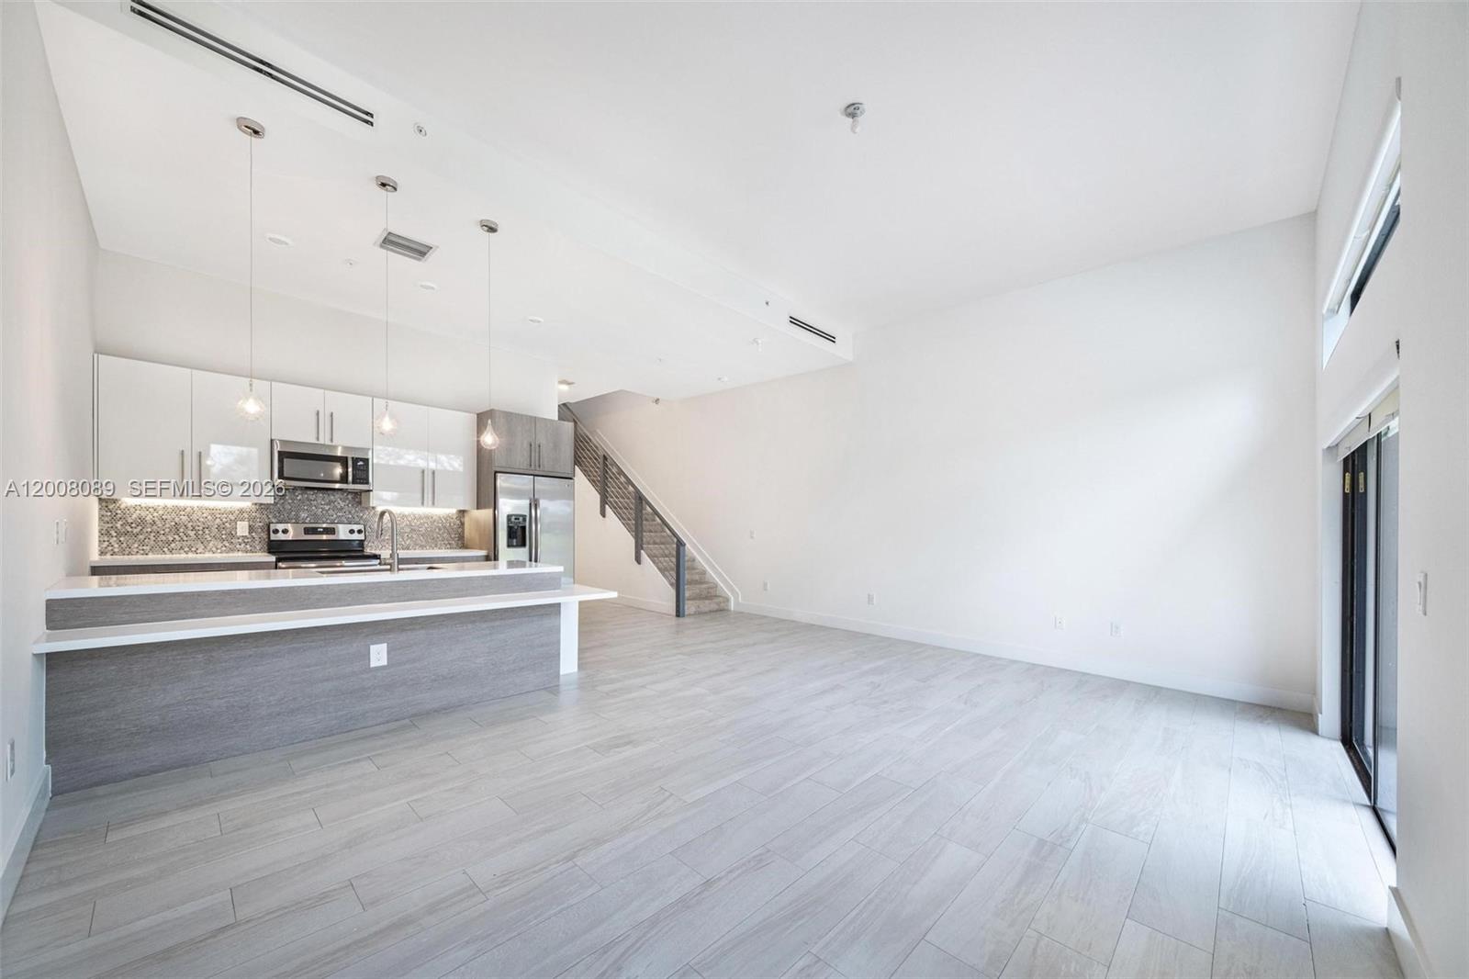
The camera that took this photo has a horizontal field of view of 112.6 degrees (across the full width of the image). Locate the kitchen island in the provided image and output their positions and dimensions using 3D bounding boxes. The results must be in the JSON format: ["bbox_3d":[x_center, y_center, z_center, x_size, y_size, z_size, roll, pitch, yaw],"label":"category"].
[{"bbox_3d":[-2.225,0.999,3.158,2.560,0.915,1.070,2,-3,-44],"label":"kitchen island"}]

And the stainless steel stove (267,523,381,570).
[{"bbox_3d":[-3.936,0.925,4.706,0.760,1.170,0.680,2,-3,-44],"label":"stainless steel stove"}]

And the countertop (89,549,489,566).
[{"bbox_3d":[-3.949,0.617,4.747,2.720,0.045,0.650,2,-3,-44],"label":"countertop"}]

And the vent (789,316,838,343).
[{"bbox_3d":[0.861,-1.765,5.400,0.880,0.100,0.050,2,-3,-44],"label":"vent"}]

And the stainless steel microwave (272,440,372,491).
[{"bbox_3d":[-4.072,-0.221,4.855,0.745,0.425,0.400,2,-3,-44],"label":"stainless steel microwave"}]

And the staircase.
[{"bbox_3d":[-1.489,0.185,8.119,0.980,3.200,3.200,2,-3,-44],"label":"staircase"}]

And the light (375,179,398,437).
[{"bbox_3d":[-2.115,-1.110,2.980,0.120,1.620,0.120,2,-3,-44],"label":"light"}]

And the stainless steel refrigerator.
[{"bbox_3d":[-2.565,0.737,5.857,0.910,1.760,0.820,2,-3,-44],"label":"stainless steel refrigerator"}]

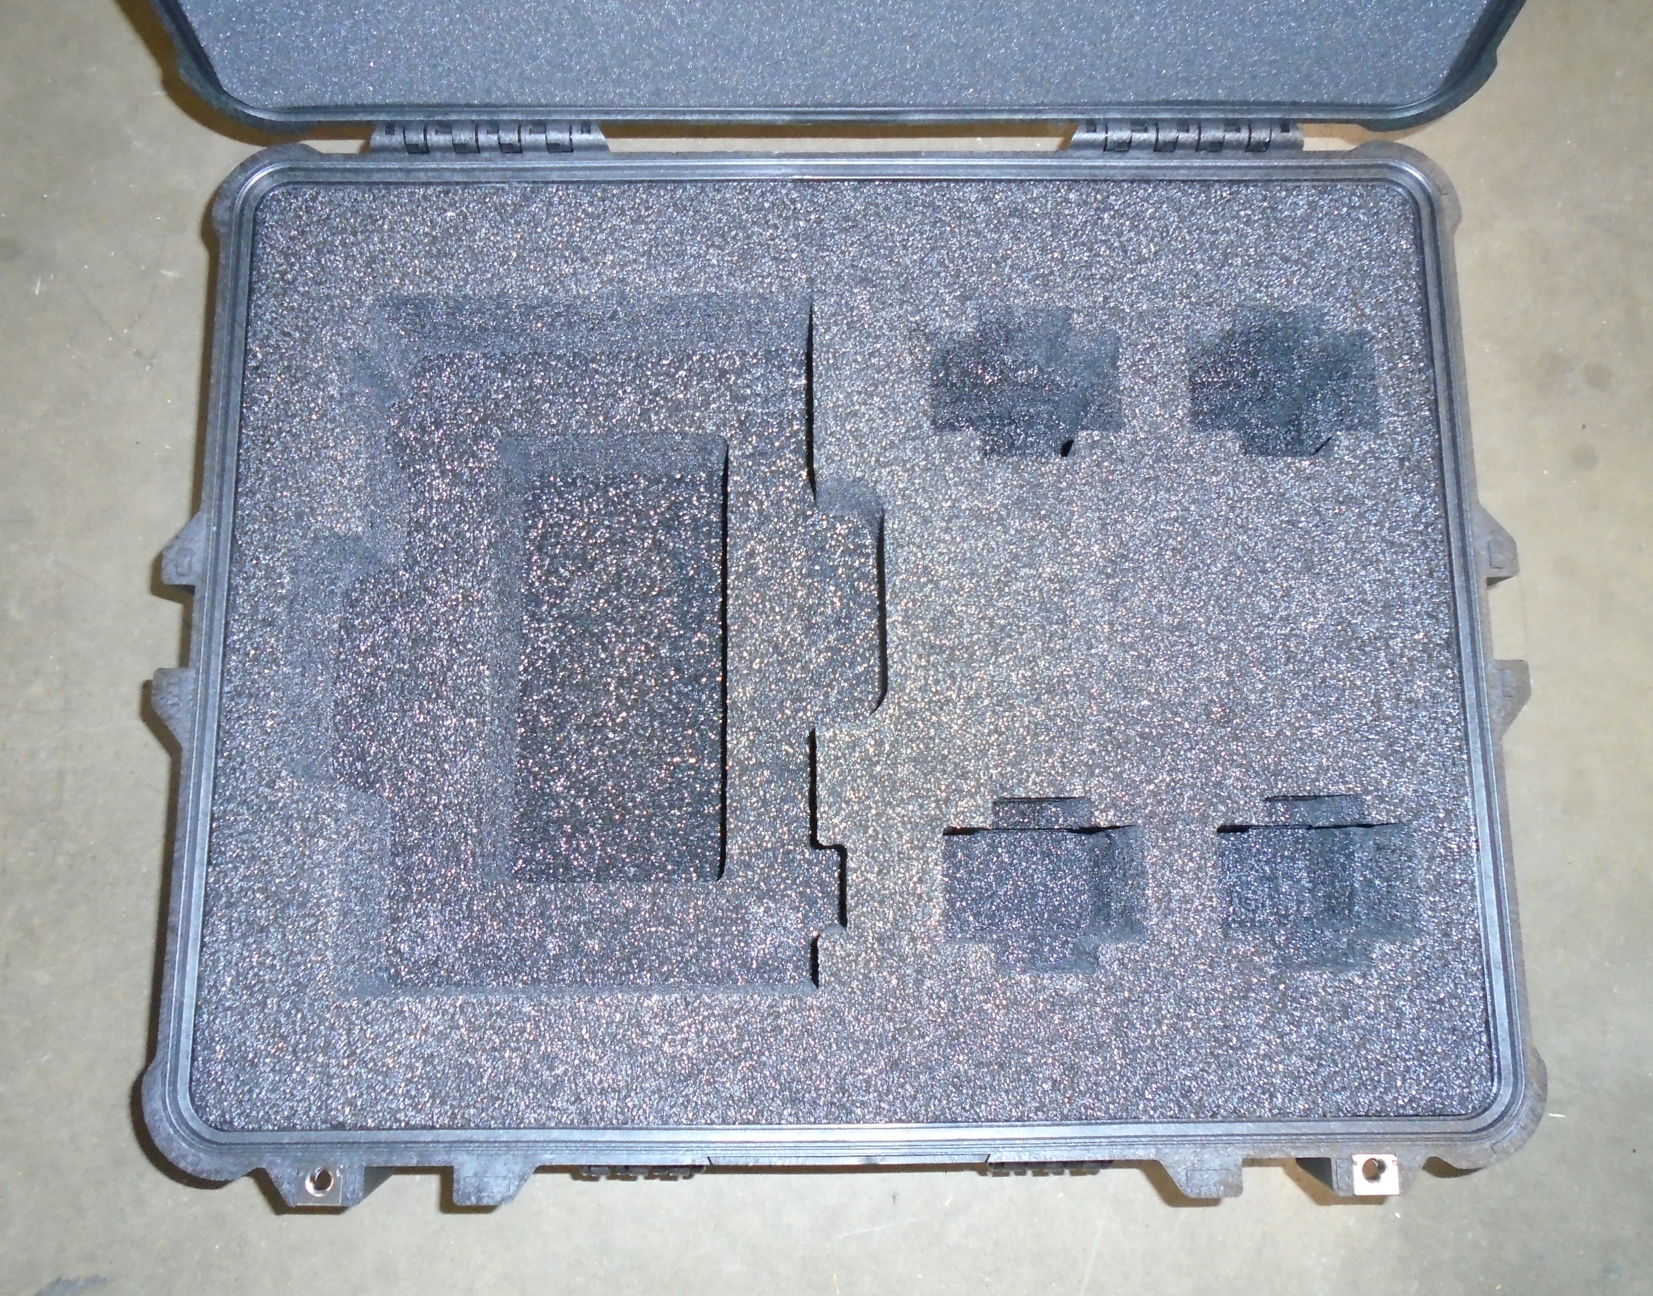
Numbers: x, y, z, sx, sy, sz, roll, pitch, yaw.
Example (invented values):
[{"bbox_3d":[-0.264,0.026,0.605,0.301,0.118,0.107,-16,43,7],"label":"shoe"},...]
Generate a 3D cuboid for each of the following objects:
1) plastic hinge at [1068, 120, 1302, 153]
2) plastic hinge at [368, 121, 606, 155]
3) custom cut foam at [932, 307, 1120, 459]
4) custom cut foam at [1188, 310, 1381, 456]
[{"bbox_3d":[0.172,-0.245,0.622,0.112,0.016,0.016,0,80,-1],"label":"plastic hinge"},{"bbox_3d":[-0.161,-0.243,0.617,0.112,0.016,0.016,0,80,-1],"label":"plastic hinge"},{"bbox_3d":[0.093,-0.118,0.638,0.087,0.068,0.073,0,80,-1],"label":"custom cut foam"},{"bbox_3d":[0.214,-0.118,0.639,0.088,0.068,0.073,0,80,-1],"label":"custom cut foam"}]

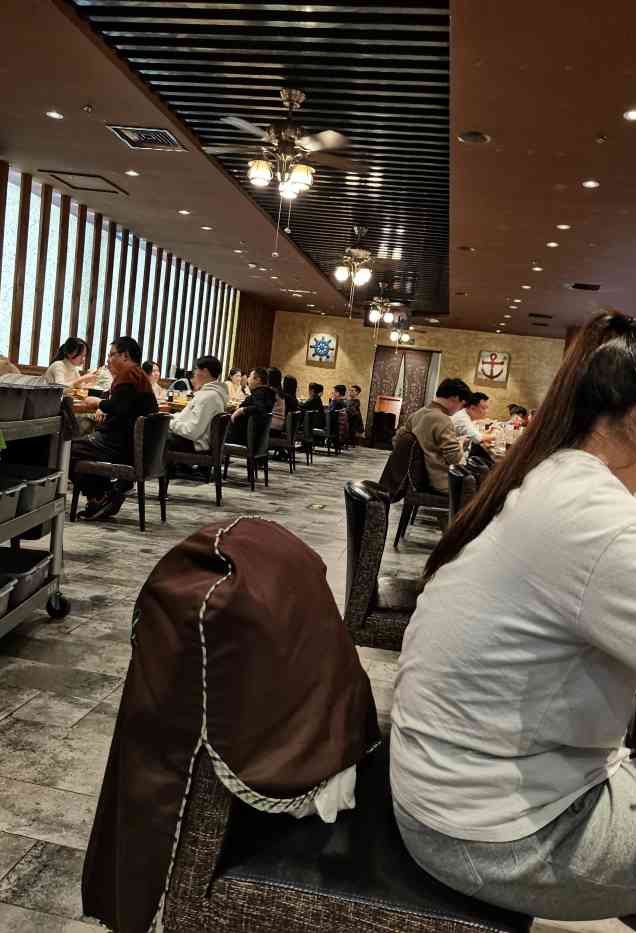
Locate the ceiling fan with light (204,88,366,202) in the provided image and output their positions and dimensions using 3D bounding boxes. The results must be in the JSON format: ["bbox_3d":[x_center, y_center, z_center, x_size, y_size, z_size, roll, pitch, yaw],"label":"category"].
[{"bbox_3d":[-0.162,-1.702,3.784,0.950,0.523,0.950,7,6,10],"label":"ceiling fan with light"}]

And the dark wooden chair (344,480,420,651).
[{"bbox_3d":[0.349,0.505,2.561,0.580,0.855,0.490,7,6,8],"label":"dark wooden chair"}]

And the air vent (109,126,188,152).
[{"bbox_3d":[-1.088,-2.107,4.679,0.400,0.040,0.410,7,6,10],"label":"air vent"}]

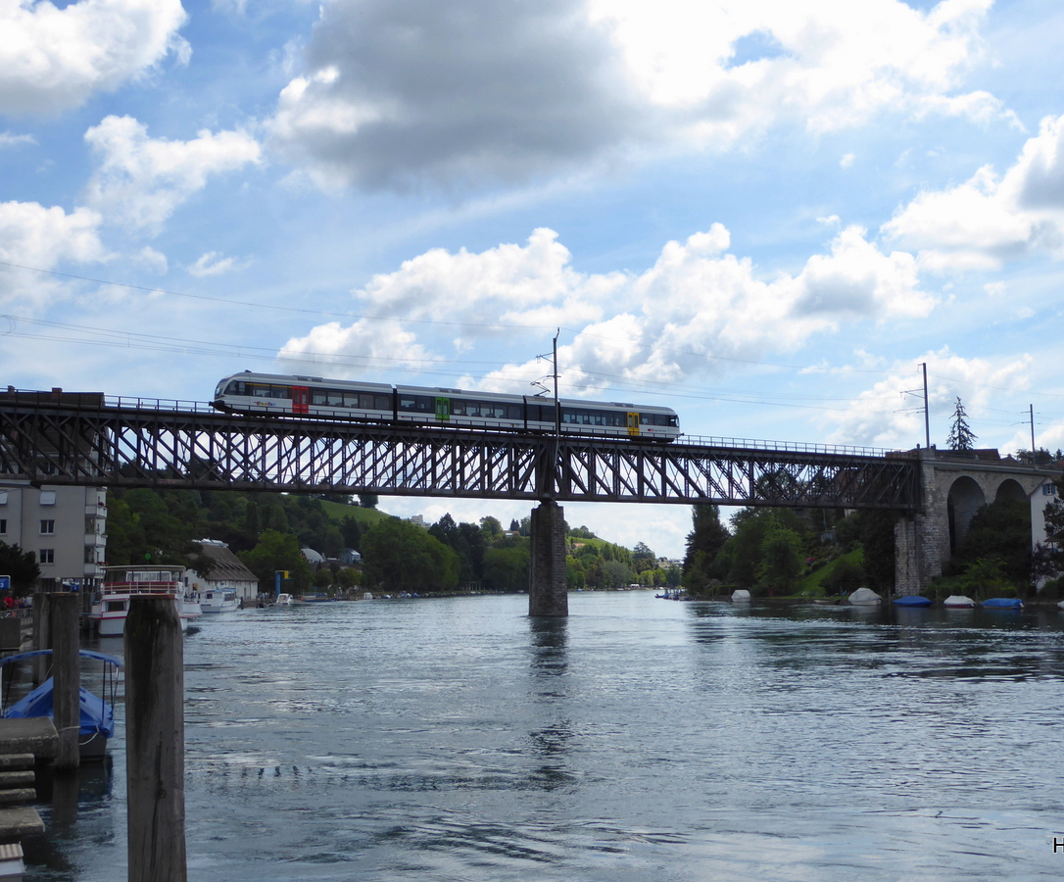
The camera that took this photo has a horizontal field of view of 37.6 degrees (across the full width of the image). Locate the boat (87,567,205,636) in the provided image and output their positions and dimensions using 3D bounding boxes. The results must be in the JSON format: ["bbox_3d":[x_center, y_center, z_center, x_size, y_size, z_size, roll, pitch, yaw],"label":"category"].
[{"bbox_3d":[-27.236,11.210,110.400,6.500,4.500,22.000,1,-5,-13],"label":"boat"}]

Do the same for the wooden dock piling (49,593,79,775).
[{"bbox_3d":[-7.729,3.973,26.012,0.420,2.900,0.420,1,-5,-13],"label":"wooden dock piling"}]

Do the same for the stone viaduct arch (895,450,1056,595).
[{"bbox_3d":[55.067,10.323,193.208,29.697,17.000,4.300,4,-7,-40],"label":"stone viaduct arch"}]

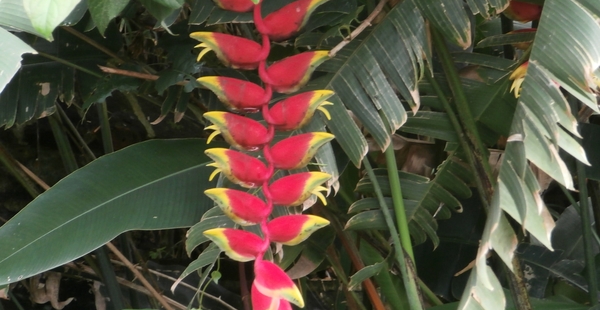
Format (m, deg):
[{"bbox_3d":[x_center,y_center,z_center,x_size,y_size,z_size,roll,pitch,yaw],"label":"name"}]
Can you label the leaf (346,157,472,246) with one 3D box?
[{"bbox_3d":[0.129,0.055,3.400,0.150,0.105,0.075,0,5,0],"label":"leaf"}]

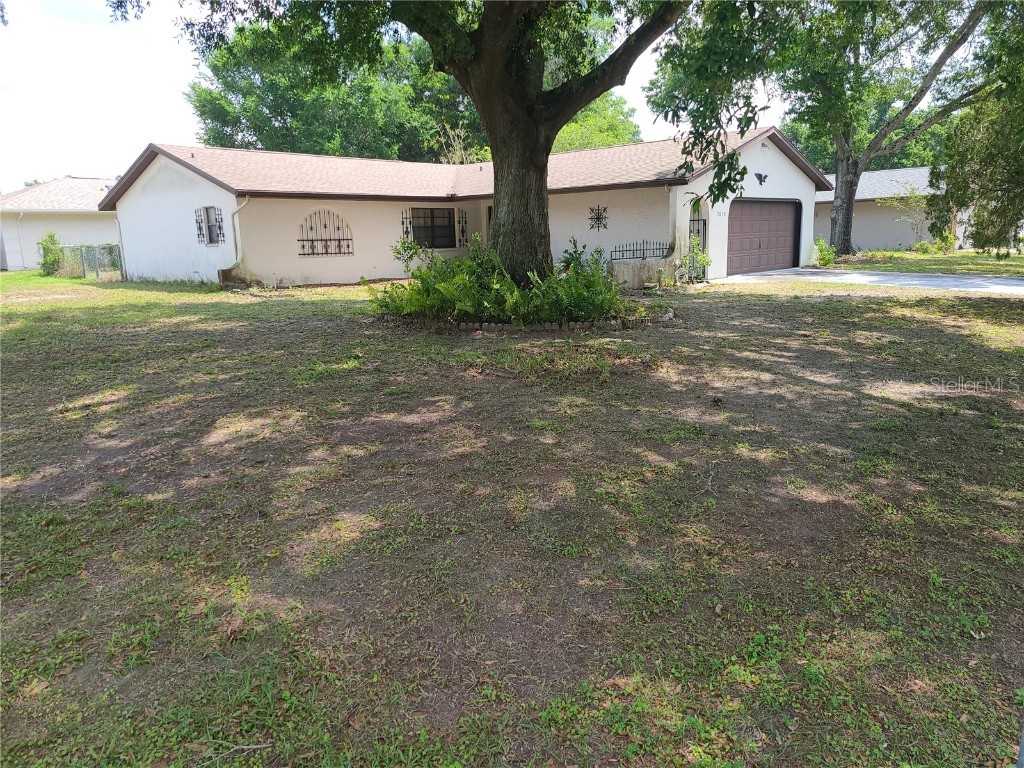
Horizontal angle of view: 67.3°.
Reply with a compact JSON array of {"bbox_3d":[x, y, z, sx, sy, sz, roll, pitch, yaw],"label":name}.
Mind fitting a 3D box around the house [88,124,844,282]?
[{"bbox_3d":[-1.575,-5.716,25.657,17.940,4.110,16.580,9,15,42],"label":"house"}]

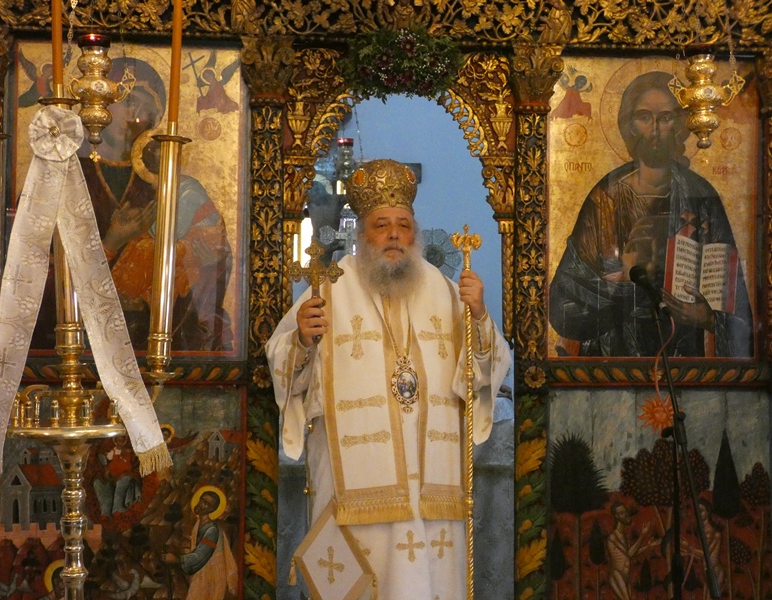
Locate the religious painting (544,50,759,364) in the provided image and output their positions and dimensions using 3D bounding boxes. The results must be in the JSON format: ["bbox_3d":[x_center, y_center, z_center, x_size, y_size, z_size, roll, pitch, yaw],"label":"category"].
[{"bbox_3d":[0.855,-0.290,3.560,0.675,0.975,0.040,0,-5,-2],"label":"religious painting"}]

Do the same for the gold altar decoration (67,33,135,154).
[{"bbox_3d":[-0.793,-0.572,3.070,0.185,0.325,0.185,1,-6,-6],"label":"gold altar decoration"}]

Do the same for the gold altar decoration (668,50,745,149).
[{"bbox_3d":[0.904,-0.568,3.140,0.210,0.275,0.200,-1,-6,11],"label":"gold altar decoration"}]

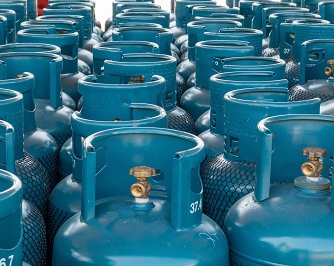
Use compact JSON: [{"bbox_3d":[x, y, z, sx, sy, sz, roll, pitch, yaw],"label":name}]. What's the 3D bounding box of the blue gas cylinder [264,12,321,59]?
[{"bbox_3d":[0.622,0.040,4.713,0.370,1.250,0.370,0,13,0],"label":"blue gas cylinder"}]

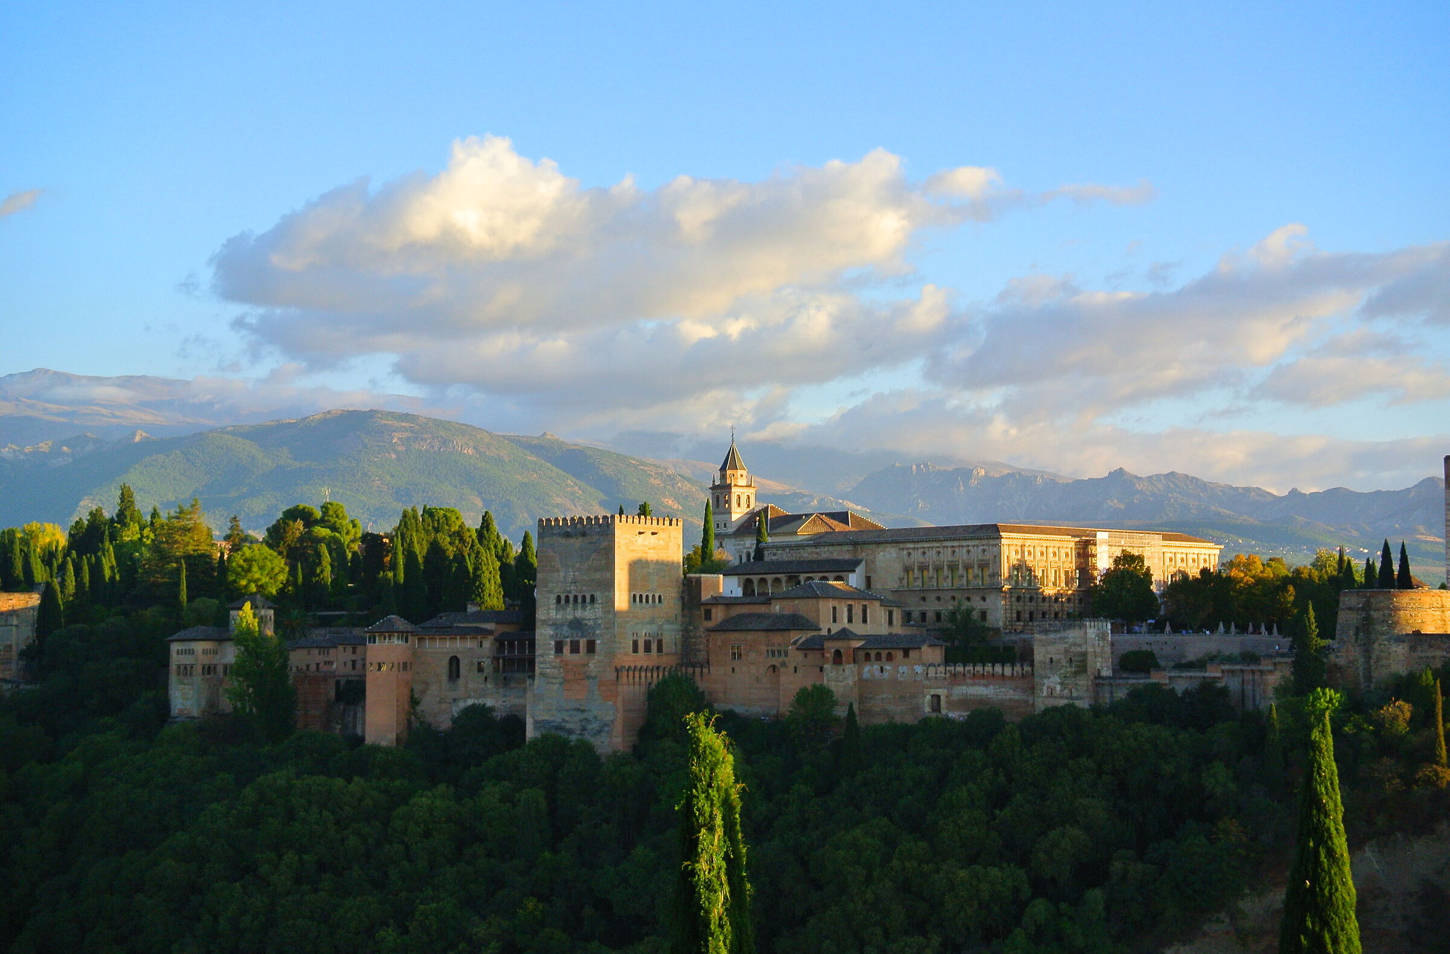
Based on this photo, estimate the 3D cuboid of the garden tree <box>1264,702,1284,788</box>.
[{"bbox_3d":[77.070,37.680,402.000,2.800,12.080,2.800,0,-4,0],"label":"garden tree"}]

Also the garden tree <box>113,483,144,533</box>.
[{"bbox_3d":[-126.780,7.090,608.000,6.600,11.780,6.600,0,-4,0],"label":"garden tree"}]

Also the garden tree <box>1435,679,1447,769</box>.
[{"bbox_3d":[100.530,34.660,402.000,1.800,12.720,1.800,0,-4,0],"label":"garden tree"}]

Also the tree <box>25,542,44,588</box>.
[{"bbox_3d":[-137.350,17.470,570.000,3.700,9.690,3.700,0,-4,0],"label":"tree"}]

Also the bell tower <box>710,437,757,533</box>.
[{"bbox_3d":[1.850,1.110,622.000,7.300,21.900,7.300,4,-5,-43],"label":"bell tower"}]

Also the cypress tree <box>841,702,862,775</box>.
[{"bbox_3d":[18.090,37.380,410.000,3.000,10.220,3.000,0,-4,0],"label":"cypress tree"}]

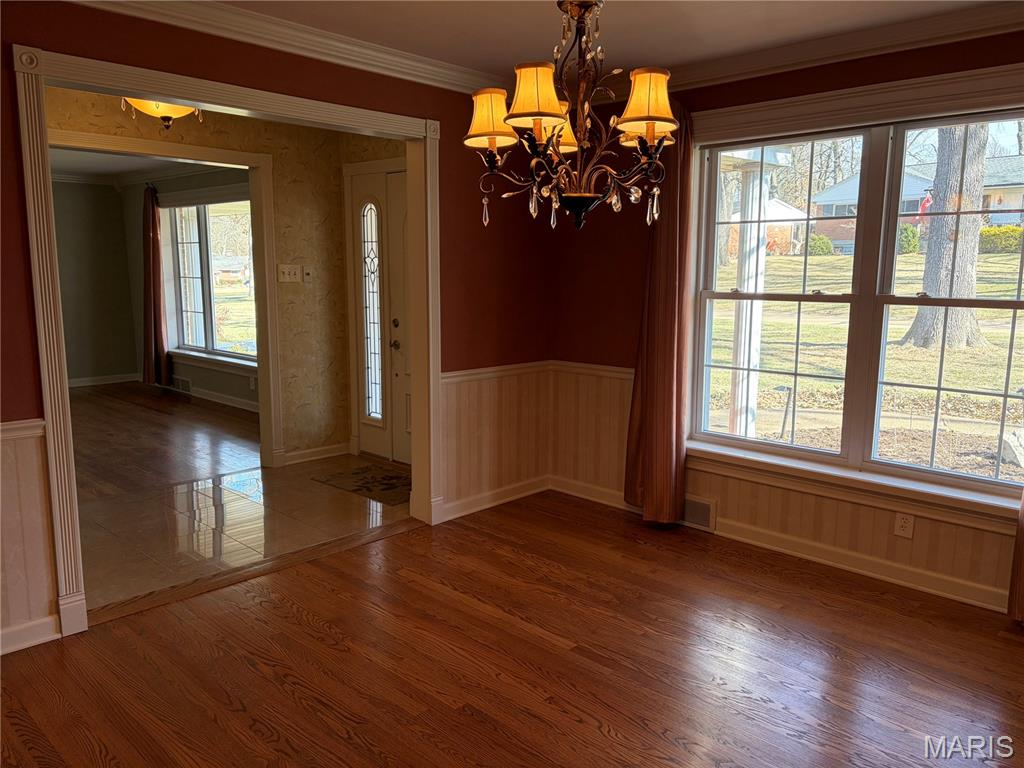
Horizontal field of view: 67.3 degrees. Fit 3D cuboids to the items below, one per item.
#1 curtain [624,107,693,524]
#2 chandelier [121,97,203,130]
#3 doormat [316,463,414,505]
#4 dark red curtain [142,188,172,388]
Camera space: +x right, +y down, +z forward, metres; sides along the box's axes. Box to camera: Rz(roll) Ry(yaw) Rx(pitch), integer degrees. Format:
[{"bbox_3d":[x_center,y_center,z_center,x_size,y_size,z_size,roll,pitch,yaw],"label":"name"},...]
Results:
[{"bbox_3d":[0.805,-0.364,4.160,0.398,2.234,0.136,9,12,43],"label":"curtain"},{"bbox_3d":[-1.737,-1.445,3.854,0.435,0.332,0.435,9,12,43],"label":"chandelier"},{"bbox_3d":[-0.854,0.650,5.070,0.872,0.012,0.536,9,12,43],"label":"doormat"},{"bbox_3d":[-4.077,-1.090,8.730,0.529,2.238,0.133,9,12,43],"label":"dark red curtain"}]

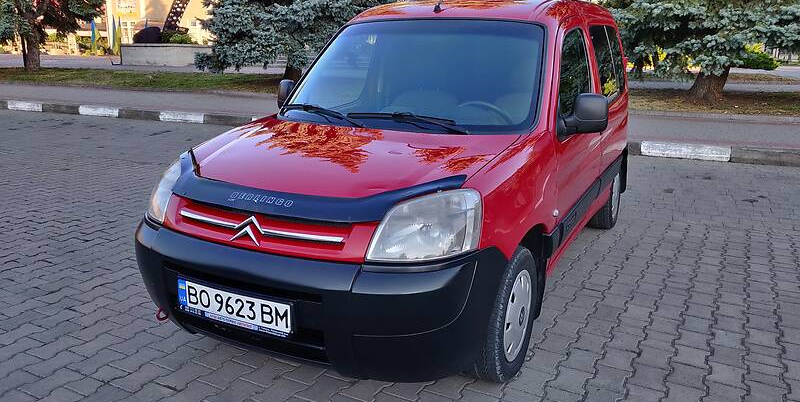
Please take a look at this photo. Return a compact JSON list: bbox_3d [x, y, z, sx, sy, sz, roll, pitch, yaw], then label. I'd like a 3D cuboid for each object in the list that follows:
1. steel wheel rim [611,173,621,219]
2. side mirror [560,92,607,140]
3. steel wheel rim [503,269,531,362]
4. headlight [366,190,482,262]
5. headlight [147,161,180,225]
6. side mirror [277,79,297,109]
[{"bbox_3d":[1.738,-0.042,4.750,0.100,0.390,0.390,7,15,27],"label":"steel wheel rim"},{"bbox_3d":[0.845,-0.392,2.680,0.225,0.220,0.180,7,15,27],"label":"side mirror"},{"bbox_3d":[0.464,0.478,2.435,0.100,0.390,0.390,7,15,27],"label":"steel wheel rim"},{"bbox_3d":[0.092,0.080,1.872,0.325,0.215,0.305,7,15,27],"label":"headlight"},{"bbox_3d":[-1.014,-0.058,2.449,0.325,0.215,0.305,7,15,27],"label":"headlight"},{"bbox_3d":[-0.684,-0.616,3.470,0.225,0.220,0.180,7,15,27],"label":"side mirror"}]

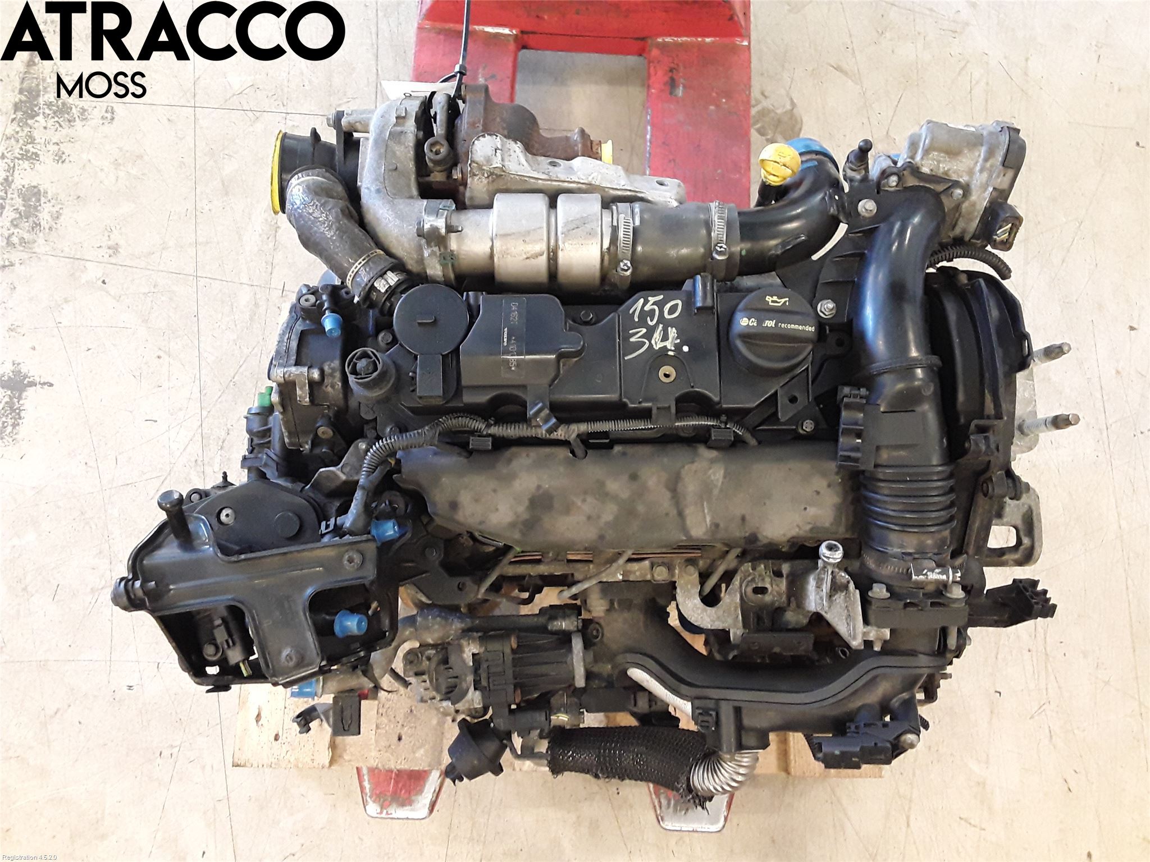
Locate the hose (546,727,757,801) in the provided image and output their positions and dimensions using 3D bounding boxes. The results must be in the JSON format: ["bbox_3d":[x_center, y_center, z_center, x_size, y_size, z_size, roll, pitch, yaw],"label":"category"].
[{"bbox_3d":[0.069,0.300,0.840,0.185,0.055,0.060,0,75,0],"label":"hose"}]

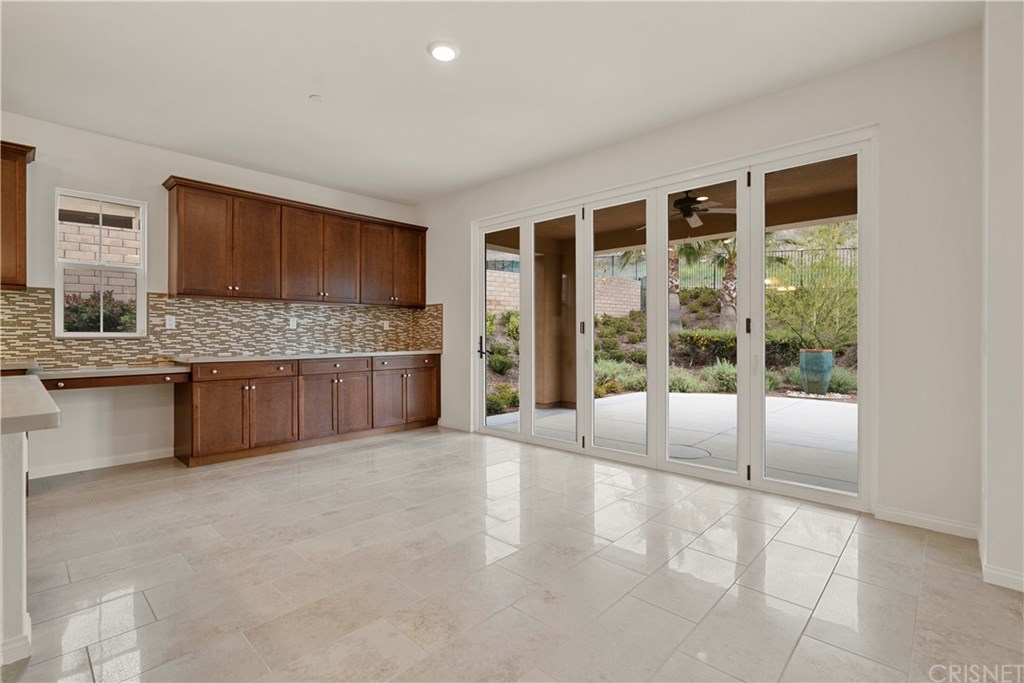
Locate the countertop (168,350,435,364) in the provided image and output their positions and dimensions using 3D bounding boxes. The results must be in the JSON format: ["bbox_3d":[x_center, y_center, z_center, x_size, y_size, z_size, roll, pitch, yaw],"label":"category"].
[{"bbox_3d":[-2.015,0.163,4.941,0.630,0.042,2.635,0,0,43],"label":"countertop"}]

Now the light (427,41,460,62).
[{"bbox_3d":[-0.403,-1.701,2.674,0.190,0.030,0.190,0,0,0],"label":"light"}]

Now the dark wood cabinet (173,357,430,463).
[{"bbox_3d":[-2.008,0.617,4.953,0.600,0.885,2.610,0,0,43],"label":"dark wood cabinet"}]

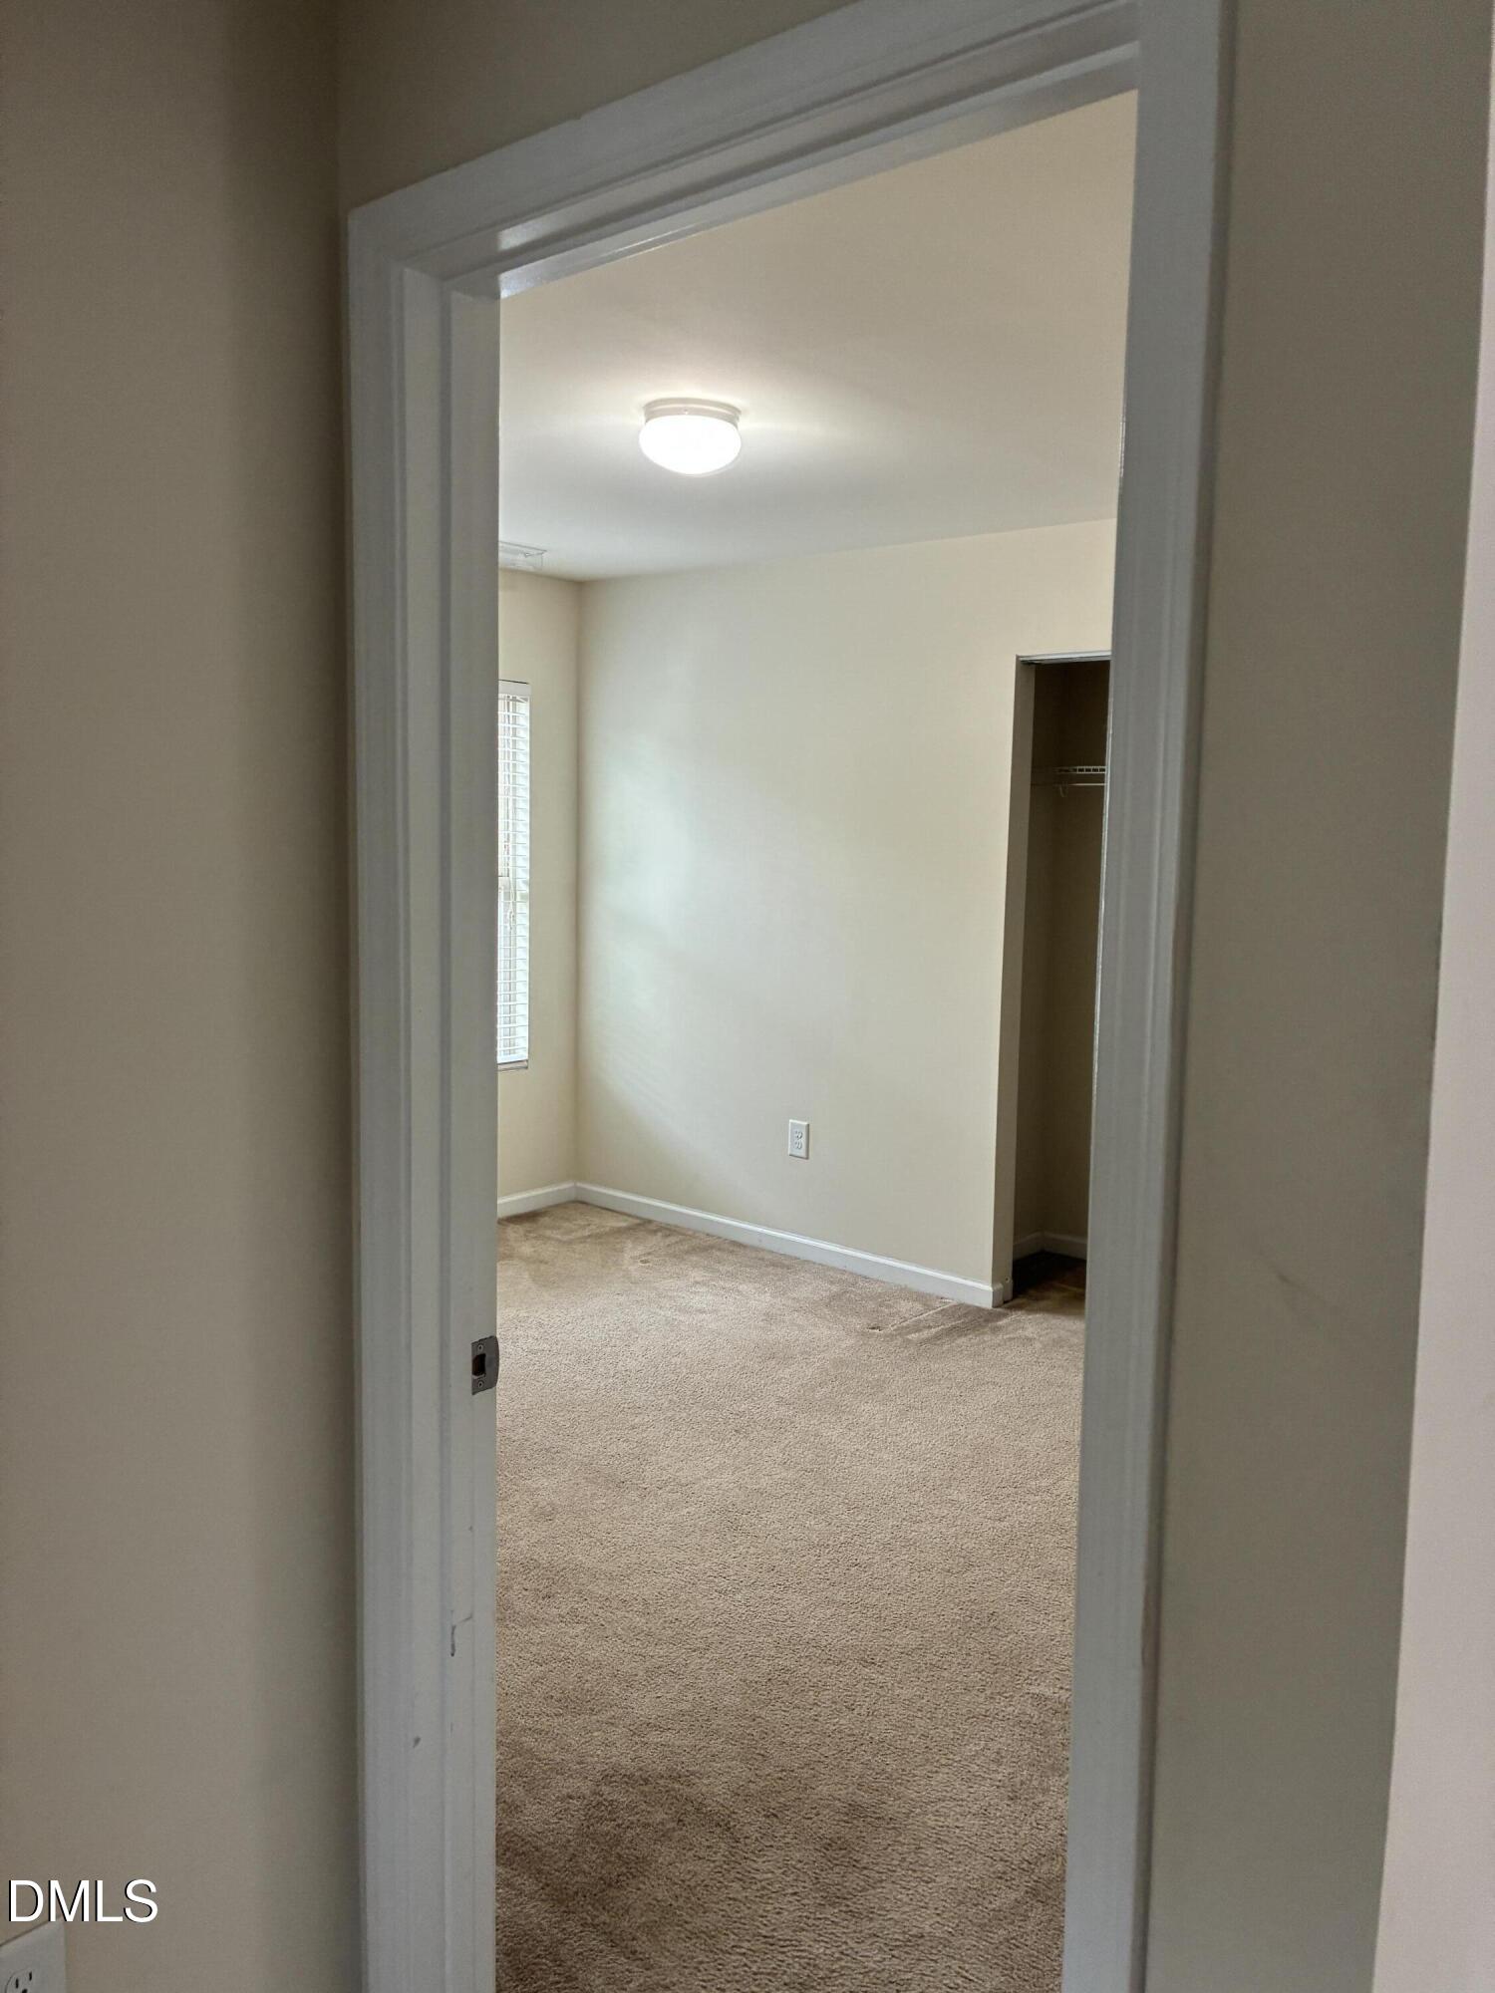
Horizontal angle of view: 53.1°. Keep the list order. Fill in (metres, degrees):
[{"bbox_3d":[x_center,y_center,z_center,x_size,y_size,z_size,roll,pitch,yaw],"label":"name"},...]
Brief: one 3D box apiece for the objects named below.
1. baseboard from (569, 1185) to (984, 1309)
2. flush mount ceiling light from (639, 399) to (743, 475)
[{"bbox_3d":[0.050,0.869,5.412,1.985,0.074,0.016,7,8,42],"label":"baseboard"},{"bbox_3d":[-0.127,-1.268,3.429,0.237,0.135,0.237,1,6,0],"label":"flush mount ceiling light"}]

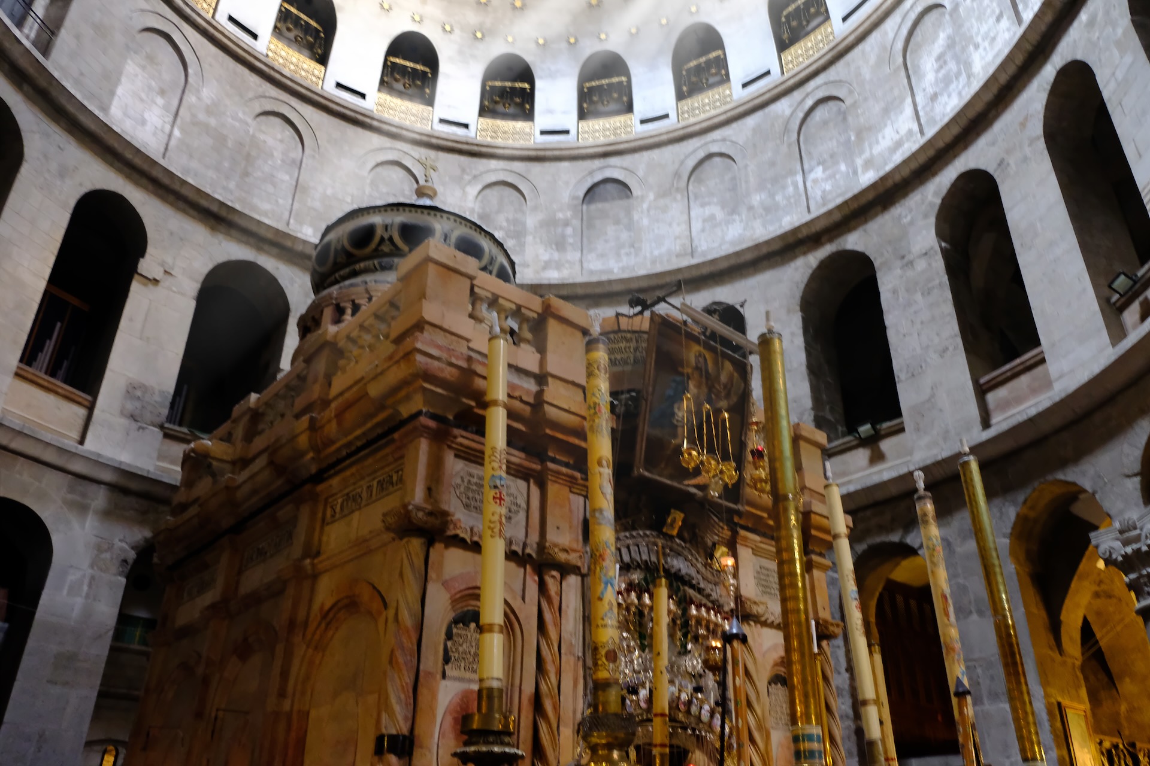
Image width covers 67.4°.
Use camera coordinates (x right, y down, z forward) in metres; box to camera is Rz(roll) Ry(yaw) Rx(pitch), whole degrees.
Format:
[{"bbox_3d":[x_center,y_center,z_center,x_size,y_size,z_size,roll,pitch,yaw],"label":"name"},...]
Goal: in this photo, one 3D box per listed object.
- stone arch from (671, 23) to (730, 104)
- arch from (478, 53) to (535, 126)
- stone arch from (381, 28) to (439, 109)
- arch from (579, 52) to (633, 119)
[{"bbox_3d":[4.114,-10.197,27.516,1.746,3.074,0.600,-14,-31,26],"label":"stone arch"},{"bbox_3d":[-2.220,-9.537,28.569,1.760,3.245,0.700,4,-28,-5],"label":"arch"},{"bbox_3d":[-5.388,-10.086,27.933,1.746,3.054,0.600,12,-30,-21],"label":"stone arch"},{"bbox_3d":[1.078,-9.714,28.525,1.782,3.054,0.600,-5,-28,10],"label":"arch"}]

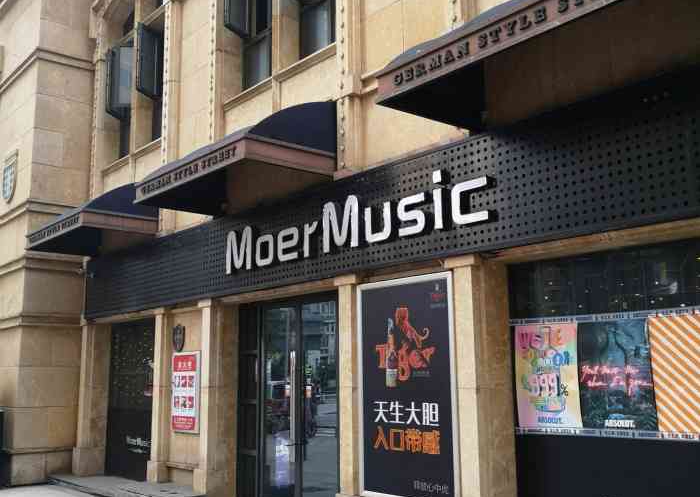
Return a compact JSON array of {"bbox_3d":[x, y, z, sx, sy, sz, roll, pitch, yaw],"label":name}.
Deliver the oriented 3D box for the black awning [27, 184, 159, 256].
[{"bbox_3d":[-3.984,-0.463,11.222,1.147,0.784,2.409,7,-12,-39],"label":"black awning"}]

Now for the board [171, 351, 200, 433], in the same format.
[{"bbox_3d":[-2.157,1.882,9.531,0.050,1.048,0.743,7,-12,-39],"label":"board"}]

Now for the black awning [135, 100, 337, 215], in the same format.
[{"bbox_3d":[-1.323,-1.016,8.086,1.147,0.784,2.458,7,-12,-39],"label":"black awning"}]

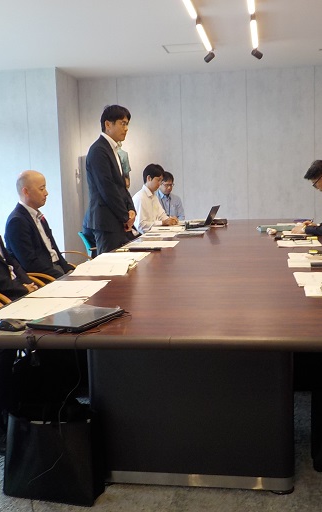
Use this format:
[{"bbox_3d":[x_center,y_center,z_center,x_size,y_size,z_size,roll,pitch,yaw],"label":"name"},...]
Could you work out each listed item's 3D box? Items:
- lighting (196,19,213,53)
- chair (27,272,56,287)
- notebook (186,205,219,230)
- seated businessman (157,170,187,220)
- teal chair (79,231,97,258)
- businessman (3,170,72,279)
[{"bbox_3d":[0.443,-2.142,5.827,0.069,0.069,1.182,0,8,10],"label":"lighting"},{"bbox_3d":[-0.787,0.328,3.968,0.571,0.788,0.561,0,8,10],"label":"chair"},{"bbox_3d":[0.397,-0.386,5.801,0.276,0.217,0.295,0,8,16],"label":"notebook"},{"bbox_3d":[0.130,-0.304,6.677,0.512,1.251,0.670,-6,9,-27],"label":"seated businessman"},{"bbox_3d":[-0.410,0.130,5.338,0.571,0.788,0.561,0,8,10],"label":"teal chair"},{"bbox_3d":[-0.732,0.052,4.121,0.729,1.290,0.512,0,8,10],"label":"businessman"}]

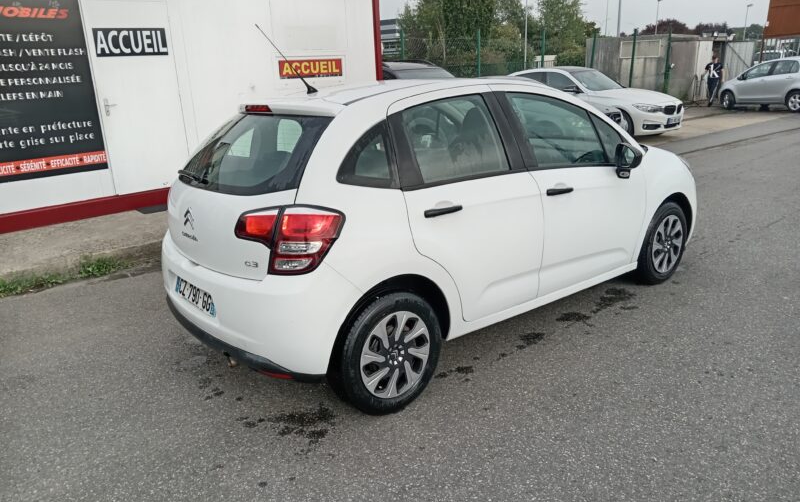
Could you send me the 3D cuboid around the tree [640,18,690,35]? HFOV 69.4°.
[{"bbox_3d":[27.645,-21.165,60.749,5.780,6.310,5.780,-3,17,0],"label":"tree"}]

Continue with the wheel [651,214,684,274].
[{"bbox_3d":[1.869,-0.059,4.167,0.415,0.415,0.170,-15,21,-36],"label":"wheel"}]

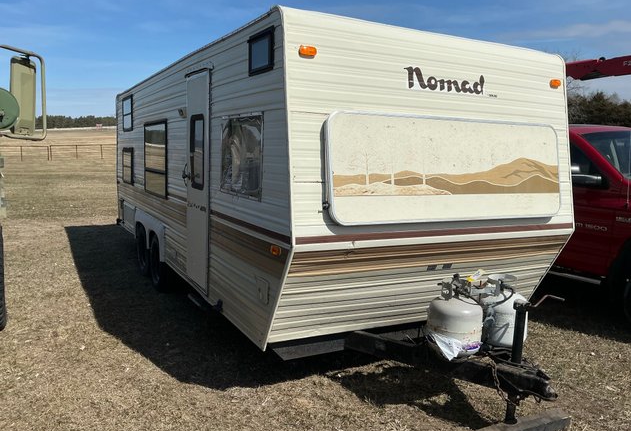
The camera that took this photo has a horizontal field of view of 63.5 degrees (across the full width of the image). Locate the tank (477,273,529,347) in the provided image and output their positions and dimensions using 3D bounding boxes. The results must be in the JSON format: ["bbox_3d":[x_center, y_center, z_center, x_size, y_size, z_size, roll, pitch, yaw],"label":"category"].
[{"bbox_3d":[1.167,0.589,3.212,0.315,0.440,0.315,-2,8,-29],"label":"tank"}]

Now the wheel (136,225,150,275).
[{"bbox_3d":[-2.141,0.431,6.630,0.200,0.670,0.670,-2,8,-29],"label":"wheel"}]

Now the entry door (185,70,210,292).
[{"bbox_3d":[-0.976,-0.280,4.245,0.050,1.780,0.630,-2,8,-29],"label":"entry door"}]

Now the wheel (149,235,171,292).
[{"bbox_3d":[-1.725,0.536,5.884,0.200,0.670,0.670,-2,8,-29],"label":"wheel"}]

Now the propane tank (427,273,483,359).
[{"bbox_3d":[0.824,0.600,3.022,0.315,0.440,0.315,2,7,0],"label":"propane tank"}]

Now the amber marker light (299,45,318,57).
[{"bbox_3d":[-0.031,-0.898,2.779,0.105,0.050,0.035,-2,-1,-29],"label":"amber marker light"}]

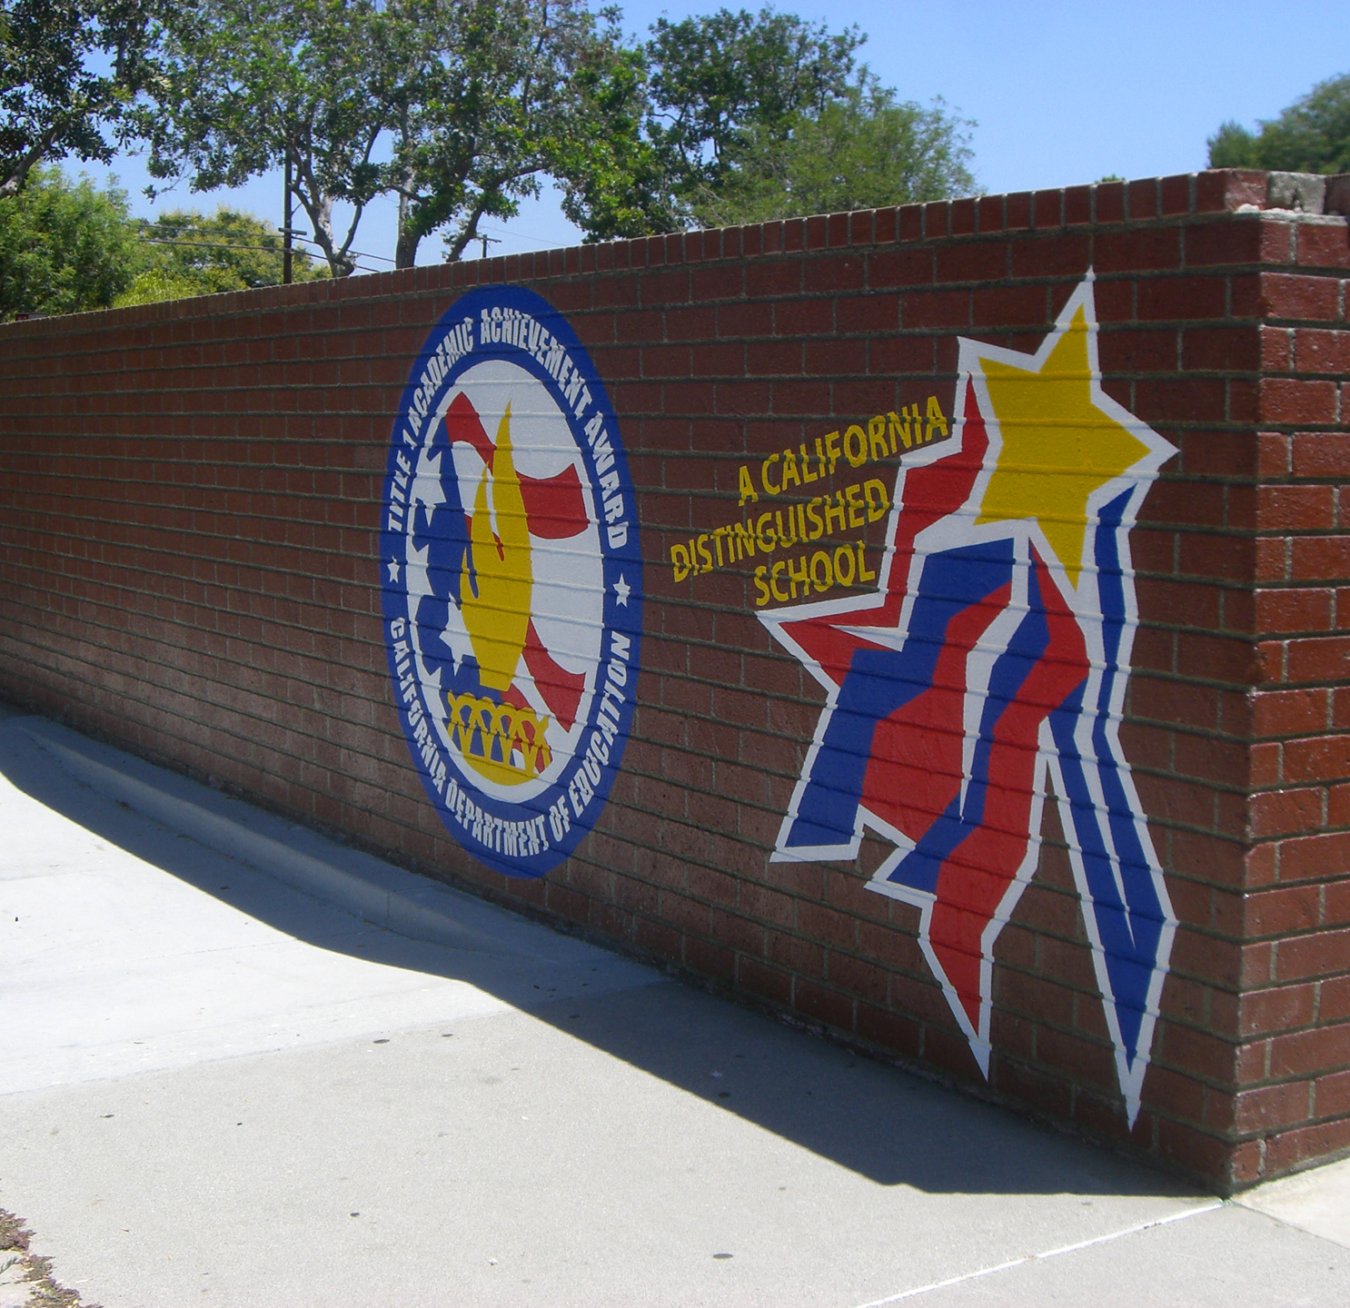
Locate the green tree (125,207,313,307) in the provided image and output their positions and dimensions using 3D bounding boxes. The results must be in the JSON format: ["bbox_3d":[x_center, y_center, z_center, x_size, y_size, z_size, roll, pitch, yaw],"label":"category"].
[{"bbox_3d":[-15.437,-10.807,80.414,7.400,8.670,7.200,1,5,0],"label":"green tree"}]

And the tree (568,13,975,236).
[{"bbox_3d":[1.343,-5.979,36.372,6.200,7.780,5.400,1,5,0],"label":"tree"}]

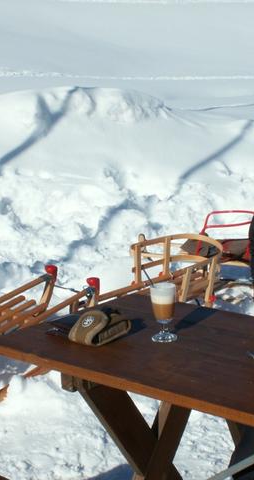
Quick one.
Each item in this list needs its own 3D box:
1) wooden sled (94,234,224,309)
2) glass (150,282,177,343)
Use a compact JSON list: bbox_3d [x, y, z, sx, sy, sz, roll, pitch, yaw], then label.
[{"bbox_3d":[0.130,0.268,4.719,0.350,0.445,0.870,18,22,38],"label":"wooden sled"},{"bbox_3d":[0.096,0.185,2.524,0.067,0.143,0.067,-3,13,0],"label":"glass"}]

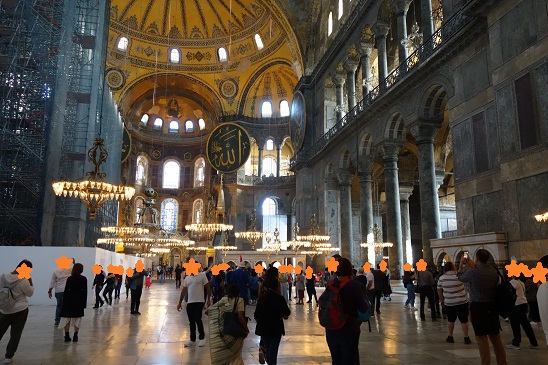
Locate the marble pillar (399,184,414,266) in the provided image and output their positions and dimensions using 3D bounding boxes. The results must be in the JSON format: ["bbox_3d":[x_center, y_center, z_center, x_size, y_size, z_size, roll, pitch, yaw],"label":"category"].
[{"bbox_3d":[12.933,5.024,41.649,1.250,9.500,1.250,3,-11,-11],"label":"marble pillar"}]

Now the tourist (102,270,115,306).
[{"bbox_3d":[-6.308,3.963,16.459,0.500,1.630,0.400,-9,-15,41],"label":"tourist"}]

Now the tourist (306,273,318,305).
[{"bbox_3d":[1.632,4.469,18.656,0.520,1.600,0.400,-8,-14,37],"label":"tourist"}]

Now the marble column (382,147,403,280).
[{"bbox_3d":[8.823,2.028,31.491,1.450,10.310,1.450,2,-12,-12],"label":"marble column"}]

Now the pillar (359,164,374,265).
[{"bbox_3d":[7.640,3.263,34.738,1.100,10.440,1.100,3,-12,-11],"label":"pillar"}]

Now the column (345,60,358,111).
[{"bbox_3d":[7.238,-8.382,39.576,0.900,6.180,0.900,3,-12,-11],"label":"column"}]

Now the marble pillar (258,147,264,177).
[{"bbox_3d":[-1.913,-2.907,65.200,0.850,5.700,0.850,3,-12,-11],"label":"marble pillar"}]

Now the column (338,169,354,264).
[{"bbox_3d":[6.774,4.101,39.727,1.400,10.400,1.400,3,-11,-11],"label":"column"}]

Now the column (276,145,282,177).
[{"bbox_3d":[0.796,-3.079,64.000,0.650,5.300,0.650,3,-11,-11],"label":"column"}]

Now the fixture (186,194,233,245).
[{"bbox_3d":[-2.958,1.725,19.600,2.150,2.250,2.150,3,-11,-11],"label":"fixture"}]

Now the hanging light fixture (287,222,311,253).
[{"bbox_3d":[1.695,4.096,31.000,2.100,2.250,2.100,0,-11,0],"label":"hanging light fixture"}]

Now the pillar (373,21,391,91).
[{"bbox_3d":[8.542,-9.604,33.385,0.900,6.180,0.900,3,-12,-11],"label":"pillar"}]

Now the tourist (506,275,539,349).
[{"bbox_3d":[5.066,2.535,8.744,0.600,1.650,0.500,-8,-14,34],"label":"tourist"}]

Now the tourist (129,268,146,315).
[{"bbox_3d":[-4.913,3.821,15.450,0.600,1.750,0.450,4,-12,-20],"label":"tourist"}]

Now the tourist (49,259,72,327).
[{"bbox_3d":[-6.062,3.164,12.157,0.600,1.750,0.420,1,-11,-5],"label":"tourist"}]

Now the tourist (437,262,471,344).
[{"bbox_3d":[3.816,2.533,9.062,0.620,1.670,0.400,-2,-12,13],"label":"tourist"}]

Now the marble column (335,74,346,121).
[{"bbox_3d":[6.594,-7.778,42.633,0.900,6.180,0.900,3,-12,-11],"label":"marble column"}]

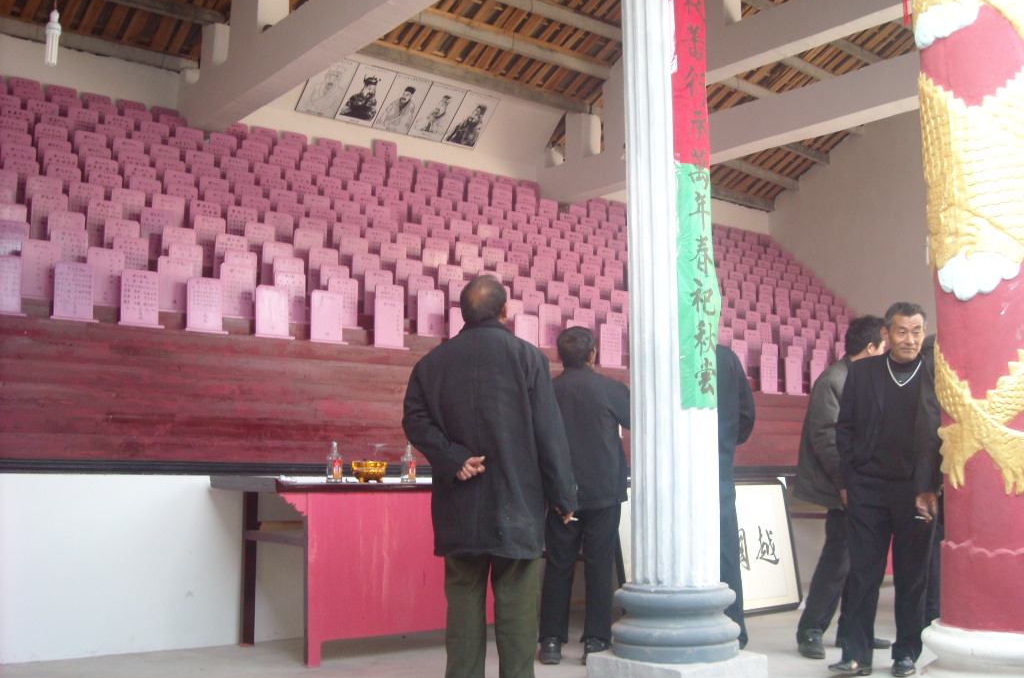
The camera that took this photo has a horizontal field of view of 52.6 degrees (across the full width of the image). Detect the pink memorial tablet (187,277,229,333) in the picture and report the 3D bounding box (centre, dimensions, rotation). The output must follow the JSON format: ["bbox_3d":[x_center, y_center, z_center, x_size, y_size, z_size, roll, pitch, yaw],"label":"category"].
[{"bbox_3d":[-1.867,-0.209,6.318,0.250,0.335,0.070,6,-9,-38],"label":"pink memorial tablet"}]

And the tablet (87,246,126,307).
[{"bbox_3d":[-2.383,-0.368,6.100,0.250,0.335,0.070,6,-9,-38],"label":"tablet"}]

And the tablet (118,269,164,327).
[{"bbox_3d":[-1.875,-0.199,5.226,0.200,0.285,0.060,5,-8,-35],"label":"tablet"}]

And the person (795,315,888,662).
[{"bbox_3d":[1.659,0.707,5.169,0.400,1.669,0.440,5,-8,-35],"label":"person"}]

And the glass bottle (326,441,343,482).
[{"bbox_3d":[-0.826,0.573,4.817,0.072,0.195,0.068,0,-7,0],"label":"glass bottle"}]

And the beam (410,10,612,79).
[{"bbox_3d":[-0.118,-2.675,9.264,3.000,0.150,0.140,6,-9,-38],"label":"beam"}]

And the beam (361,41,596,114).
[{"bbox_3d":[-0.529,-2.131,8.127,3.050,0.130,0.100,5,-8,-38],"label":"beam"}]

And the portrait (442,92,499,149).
[{"bbox_3d":[-0.395,-2.110,10.009,0.396,0.020,0.579,6,-53,-38],"label":"portrait"}]

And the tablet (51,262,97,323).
[{"bbox_3d":[-2.133,-0.227,5.047,0.200,0.285,0.060,5,-8,-35],"label":"tablet"}]

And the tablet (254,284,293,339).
[{"bbox_3d":[-1.518,-0.172,6.601,0.250,0.335,0.070,6,-9,-38],"label":"tablet"}]

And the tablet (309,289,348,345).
[{"bbox_3d":[-1.214,-0.142,6.846,0.250,0.335,0.070,6,-9,-38],"label":"tablet"}]

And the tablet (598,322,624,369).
[{"bbox_3d":[0.677,0.051,7.009,0.205,0.295,0.060,5,-8,-35],"label":"tablet"}]

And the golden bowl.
[{"bbox_3d":[-0.685,0.640,4.976,0.162,0.105,0.162,0,-7,0],"label":"golden bowl"}]

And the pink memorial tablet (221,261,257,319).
[{"bbox_3d":[-1.740,-0.310,6.624,0.250,0.335,0.070,6,-9,-38],"label":"pink memorial tablet"}]

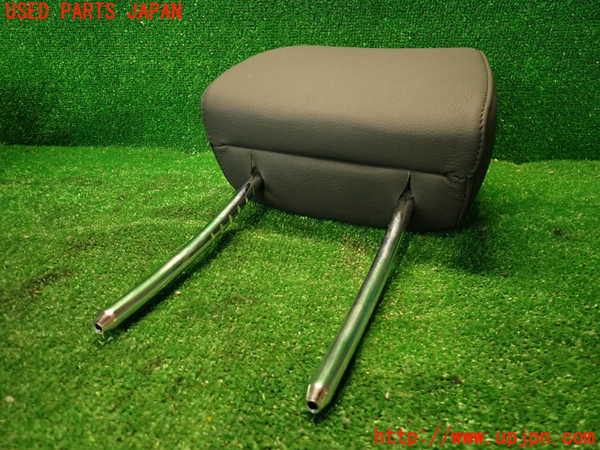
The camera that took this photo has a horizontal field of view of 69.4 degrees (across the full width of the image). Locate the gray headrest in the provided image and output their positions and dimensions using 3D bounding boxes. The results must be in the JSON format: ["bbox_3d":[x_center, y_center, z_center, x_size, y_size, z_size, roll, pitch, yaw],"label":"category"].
[{"bbox_3d":[0.064,-0.096,0.455,0.255,0.140,0.195,11,39,23],"label":"gray headrest"}]

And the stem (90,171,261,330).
[{"bbox_3d":[-0.082,0.014,0.346,0.013,0.025,0.208,11,38,23],"label":"stem"}]

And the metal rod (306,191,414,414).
[{"bbox_3d":[0.049,0.038,0.291,0.013,0.025,0.208,11,38,23],"label":"metal rod"}]

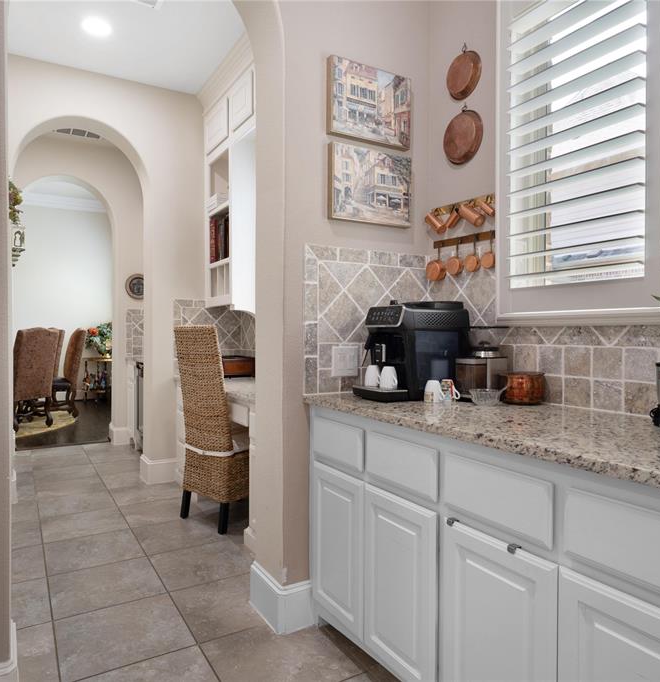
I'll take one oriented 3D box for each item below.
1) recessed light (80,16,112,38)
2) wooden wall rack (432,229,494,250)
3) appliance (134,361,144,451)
[{"bbox_3d":[-1.452,-1.941,3.358,0.180,0.025,0.180,0,1,-30],"label":"recessed light"},{"bbox_3d":[0.544,-0.421,2.234,0.025,0.037,0.365,0,1,-30],"label":"wooden wall rack"},{"bbox_3d":[-1.520,0.636,5.170,0.580,0.860,0.590,0,1,-30],"label":"appliance"}]

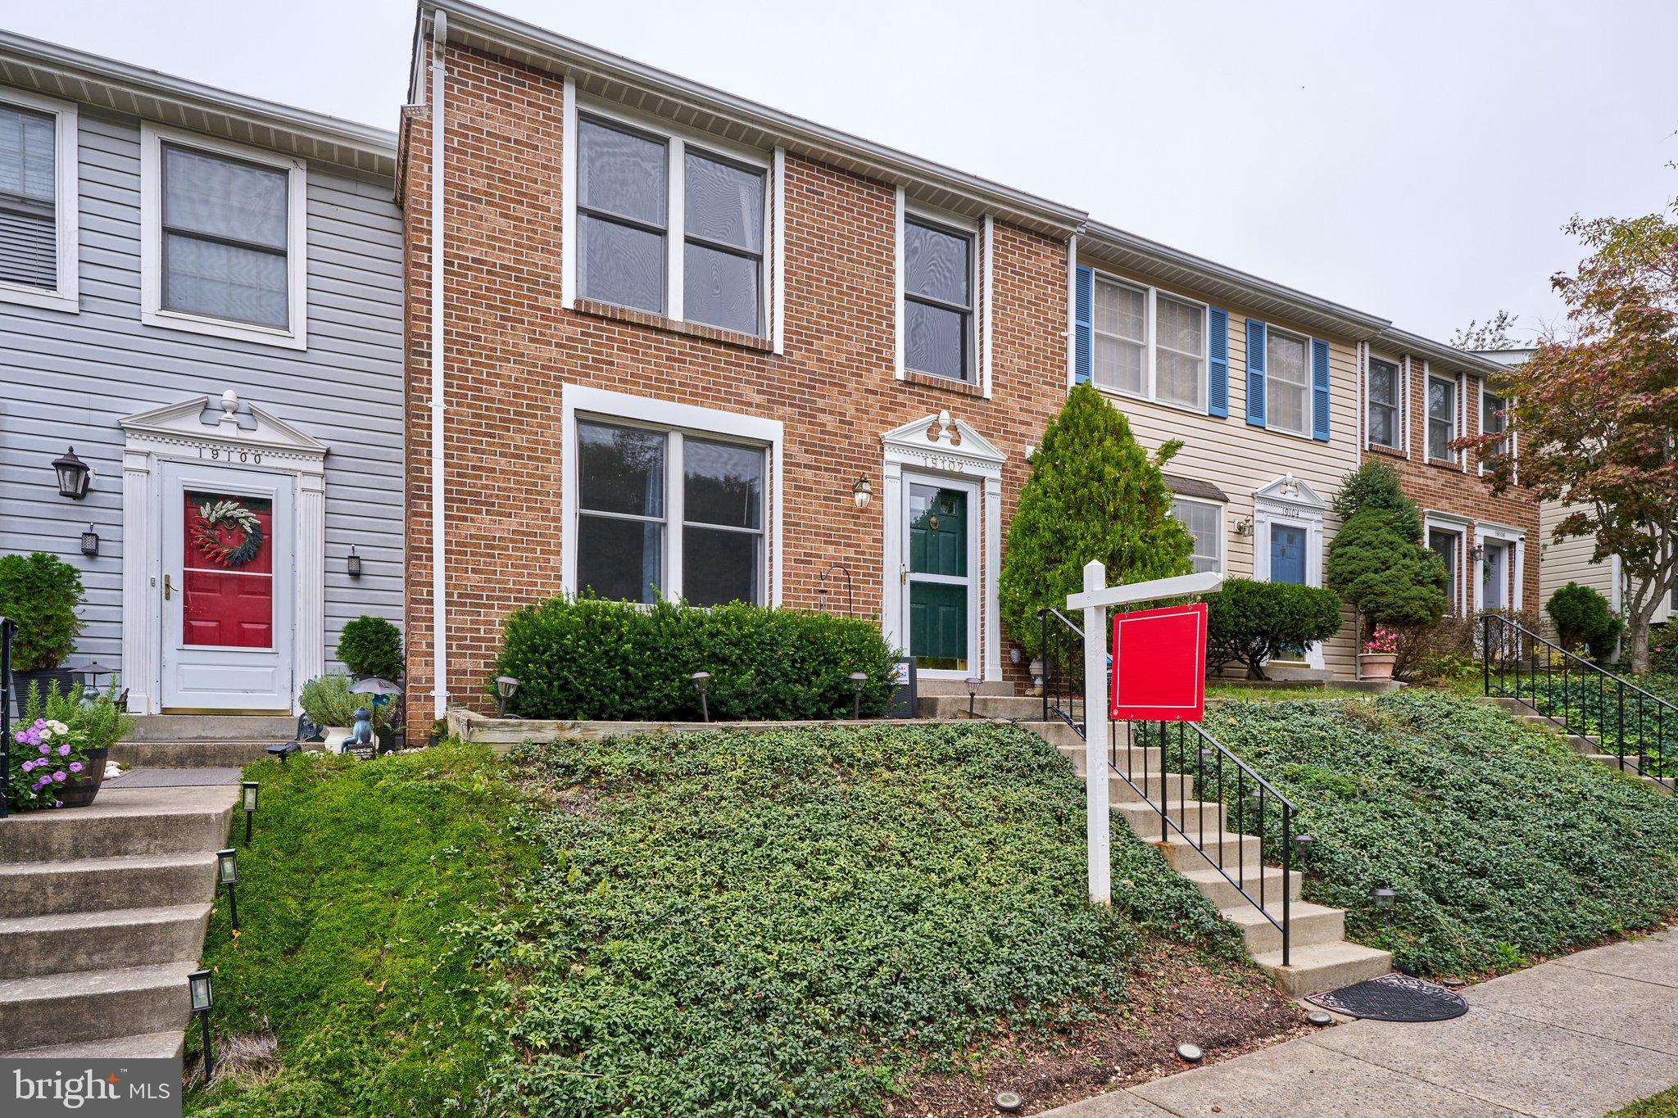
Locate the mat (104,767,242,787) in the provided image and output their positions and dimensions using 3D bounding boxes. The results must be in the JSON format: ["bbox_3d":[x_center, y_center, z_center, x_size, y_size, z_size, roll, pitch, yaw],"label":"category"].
[{"bbox_3d":[-4.440,1.450,5.600,0.660,0.020,0.780,3,-6,-25],"label":"mat"}]

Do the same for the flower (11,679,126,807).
[{"bbox_3d":[-3.445,0.830,3.750,0.440,0.570,0.430,3,-6,-25],"label":"flower"}]

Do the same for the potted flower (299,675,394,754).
[{"bbox_3d":[-3.700,1.160,6.300,0.610,0.600,0.590,3,-6,-25],"label":"potted flower"}]

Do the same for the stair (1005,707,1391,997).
[{"bbox_3d":[2.434,1.949,5.959,0.941,1.423,2.317,3,-6,-25],"label":"stair"}]

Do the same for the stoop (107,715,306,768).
[{"bbox_3d":[-4.930,1.430,6.580,1.200,0.400,0.600,3,-6,-25],"label":"stoop"}]

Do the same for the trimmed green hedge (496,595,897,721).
[{"bbox_3d":[-1.100,0.800,6.550,2.920,0.880,1.000,3,-6,-25],"label":"trimmed green hedge"}]

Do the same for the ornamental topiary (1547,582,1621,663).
[{"bbox_3d":[12.350,1.070,13.900,0.980,1.400,0.980,3,-6,-25],"label":"ornamental topiary"}]

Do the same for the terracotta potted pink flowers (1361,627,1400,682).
[{"bbox_3d":[7.300,1.290,11.300,0.460,0.740,0.460,3,-6,-25],"label":"terracotta potted pink flowers"}]

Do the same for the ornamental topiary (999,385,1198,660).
[{"bbox_3d":[2.400,-0.200,7.900,1.620,2.850,1.600,3,-6,-25],"label":"ornamental topiary"}]

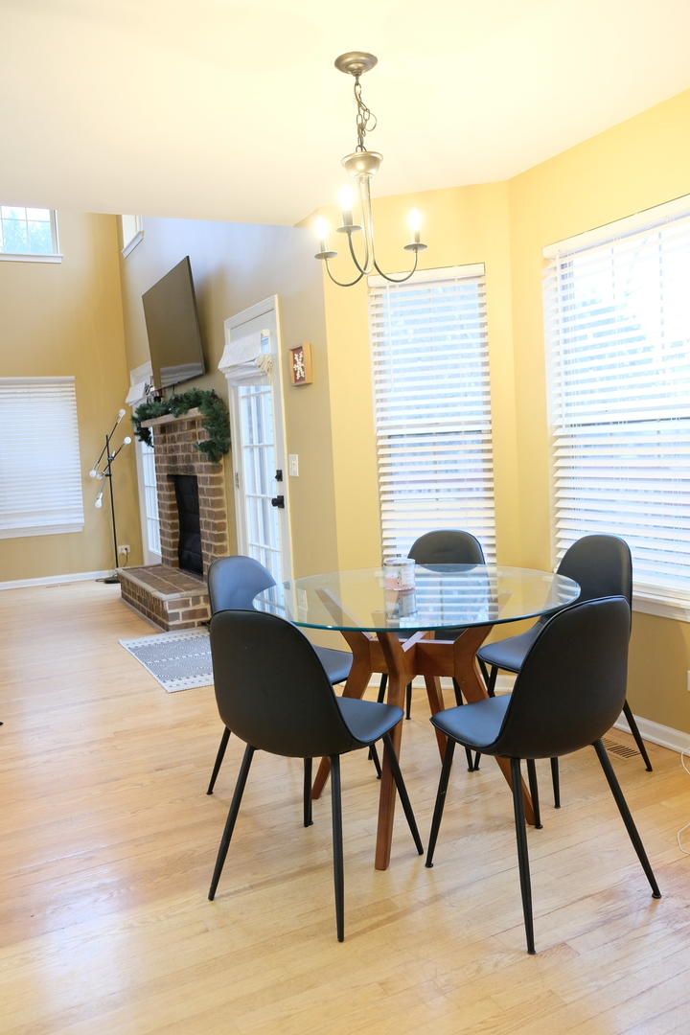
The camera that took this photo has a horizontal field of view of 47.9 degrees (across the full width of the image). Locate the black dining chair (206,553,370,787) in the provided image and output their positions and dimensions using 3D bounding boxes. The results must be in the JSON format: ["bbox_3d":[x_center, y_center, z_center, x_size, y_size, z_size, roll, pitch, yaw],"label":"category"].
[{"bbox_3d":[-0.205,0.575,2.861,0.510,0.860,0.450,1,7,36],"label":"black dining chair"}]

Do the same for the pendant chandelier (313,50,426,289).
[{"bbox_3d":[0.047,-1.072,2.398,0.390,0.665,0.375,-2,5,12],"label":"pendant chandelier"}]

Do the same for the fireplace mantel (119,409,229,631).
[{"bbox_3d":[-1.452,-0.027,6.235,0.500,1.550,1.840,-6,6,-27],"label":"fireplace mantel"}]

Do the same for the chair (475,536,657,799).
[{"bbox_3d":[0.801,0.517,2.886,0.540,0.860,0.455,-6,6,-30],"label":"chair"}]

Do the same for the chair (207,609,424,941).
[{"bbox_3d":[-0.099,0.626,2.238,0.455,0.860,0.540,0,6,30],"label":"chair"}]

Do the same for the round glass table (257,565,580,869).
[{"bbox_3d":[0.224,0.622,2.608,1.065,0.765,1.065,-3,5,0],"label":"round glass table"}]

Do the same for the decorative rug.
[{"bbox_3d":[-0.913,0.849,4.894,0.740,0.012,1.375,-6,6,-27],"label":"decorative rug"}]

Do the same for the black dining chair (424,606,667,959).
[{"bbox_3d":[0.519,0.601,2.149,0.455,0.860,0.540,-6,6,-28],"label":"black dining chair"}]

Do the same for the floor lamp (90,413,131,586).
[{"bbox_3d":[-2.317,-0.214,7.715,0.380,1.720,0.420,-6,6,-27],"label":"floor lamp"}]

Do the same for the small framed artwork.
[{"bbox_3d":[-0.237,-0.814,4.158,0.040,0.208,0.193,-6,6,-27],"label":"small framed artwork"}]

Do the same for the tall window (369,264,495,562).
[{"bbox_3d":[0.428,-0.467,3.811,0.572,1.455,0.065,-1,6,18],"label":"tall window"}]

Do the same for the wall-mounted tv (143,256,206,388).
[{"bbox_3d":[-1.361,-1.473,6.138,0.060,0.820,1.430,-10,8,-26],"label":"wall-mounted tv"}]

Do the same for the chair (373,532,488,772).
[{"bbox_3d":[0.365,0.513,3.208,0.450,0.860,0.510,0,6,24],"label":"chair"}]

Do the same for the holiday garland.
[{"bbox_3d":[-1.389,-0.703,6.222,0.260,0.550,2.150,-6,6,-27],"label":"holiday garland"}]

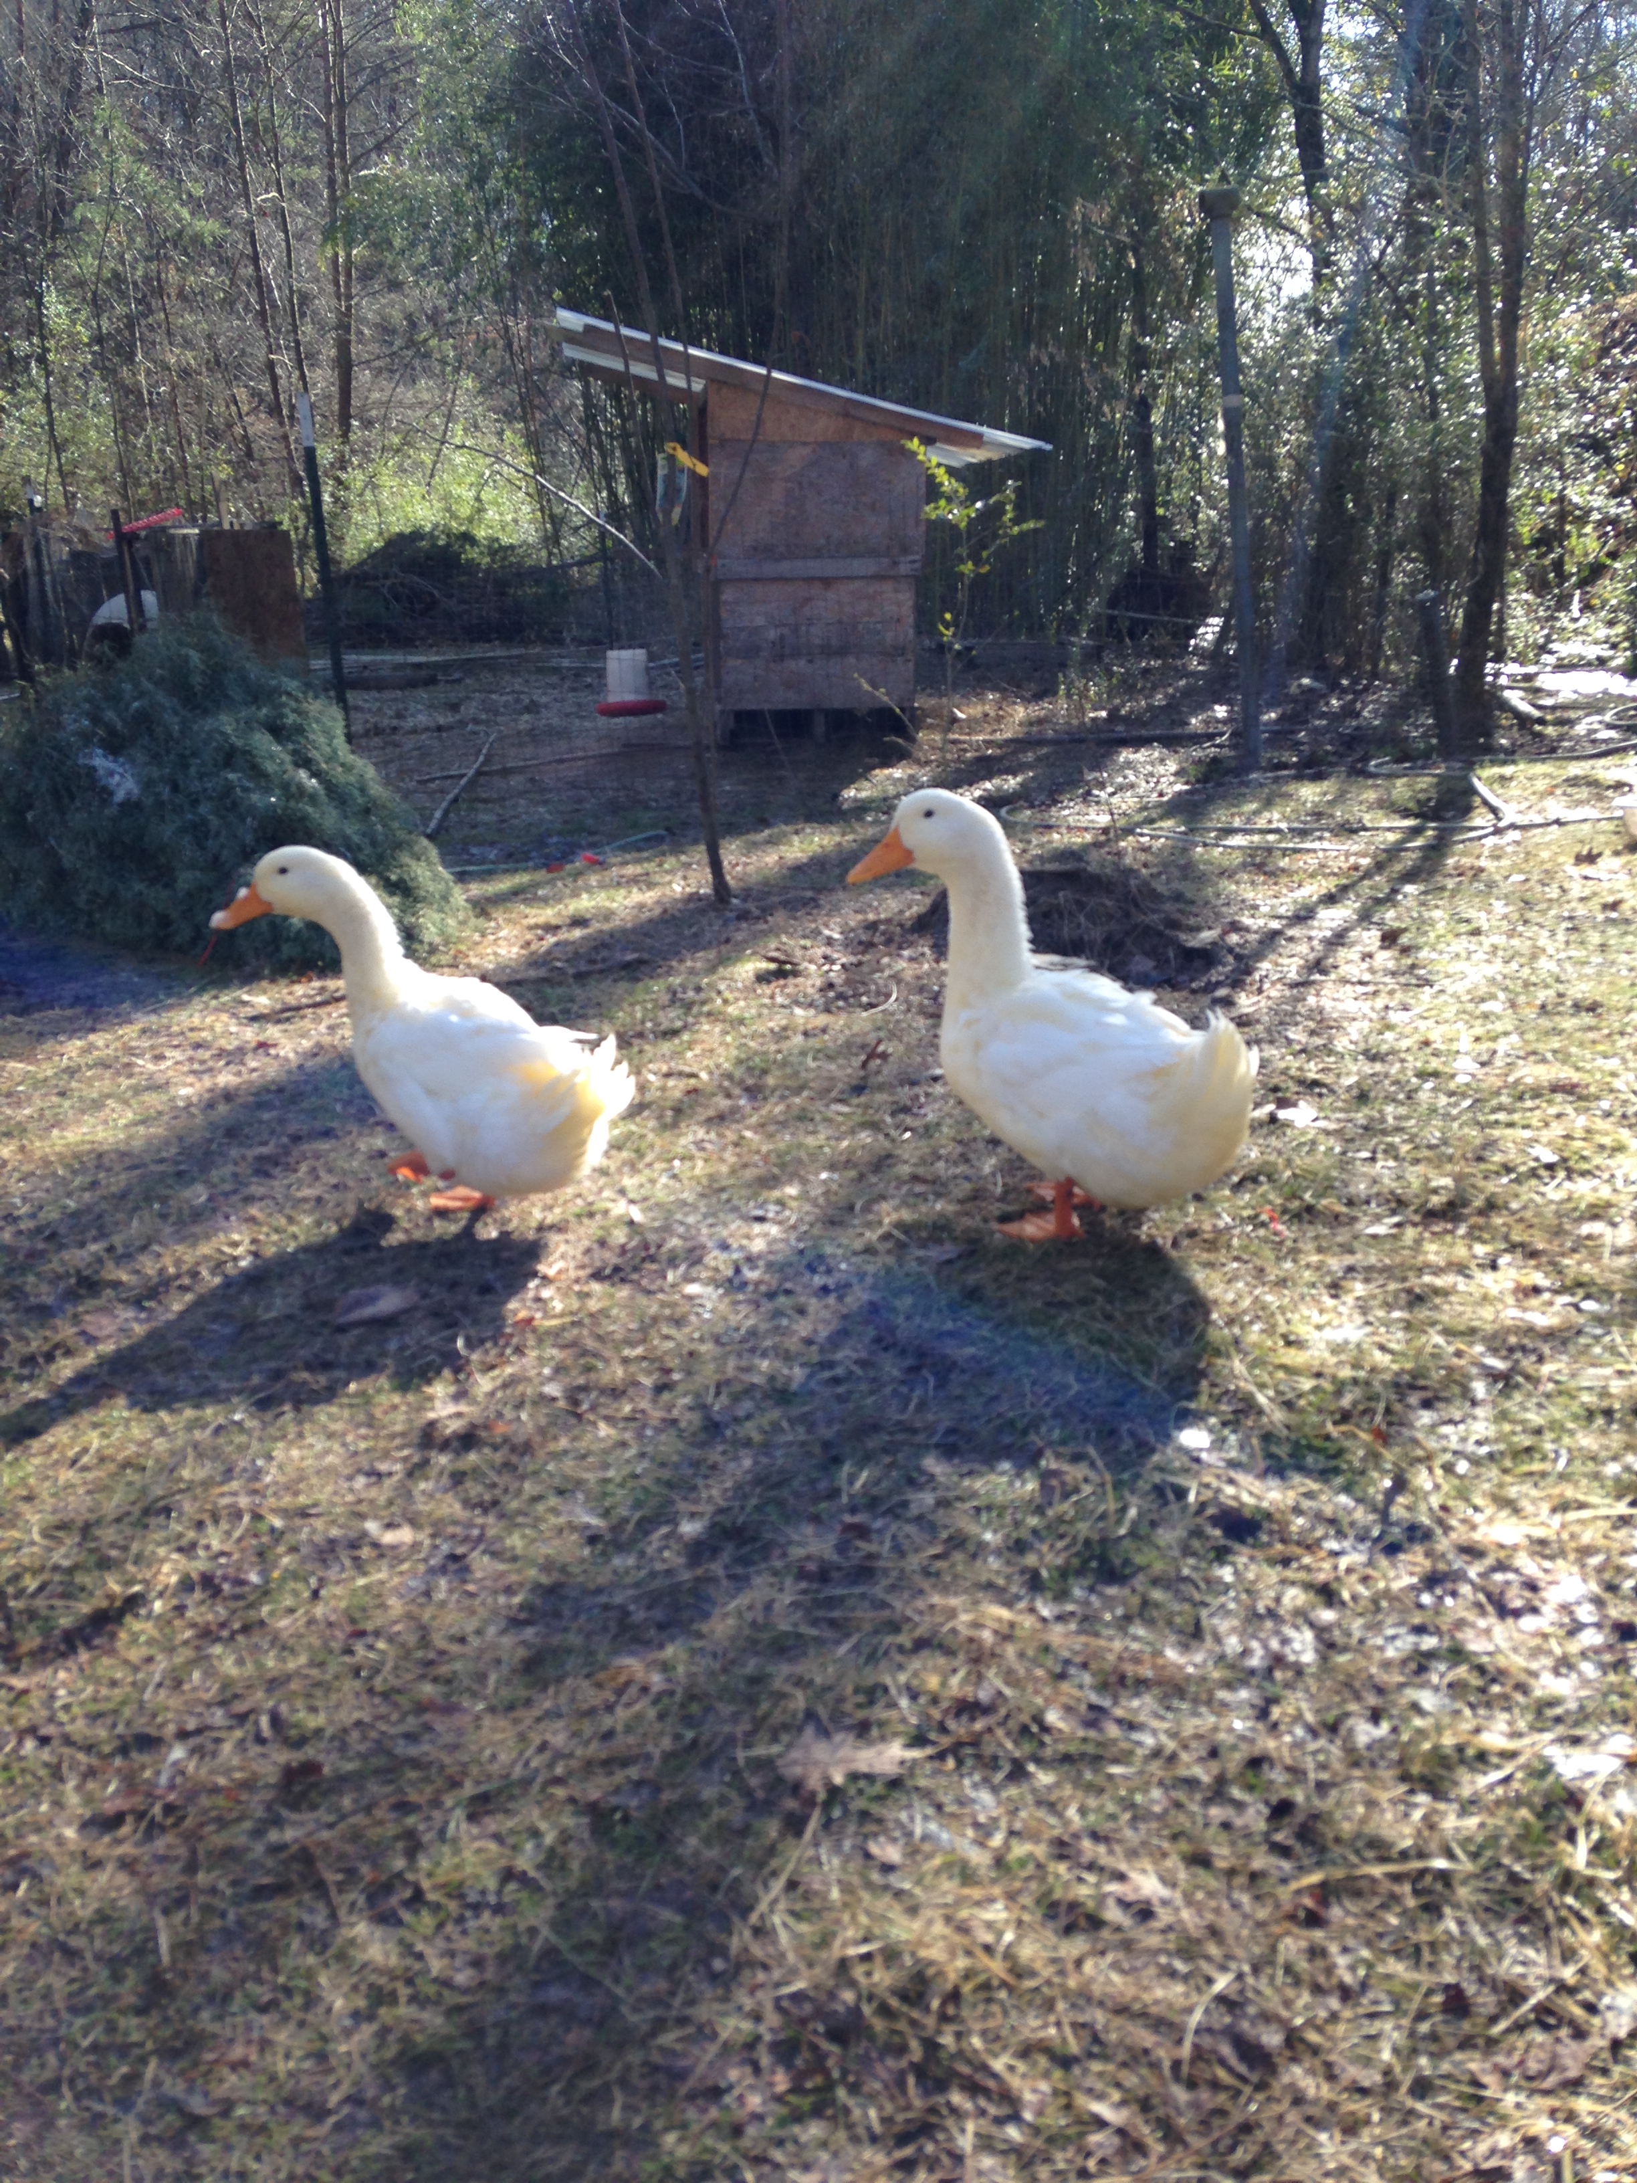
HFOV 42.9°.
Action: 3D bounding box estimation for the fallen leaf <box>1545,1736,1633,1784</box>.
[{"bbox_3d":[0.558,0.485,1.509,0.064,0.012,0.040,0,15,0],"label":"fallen leaf"}]

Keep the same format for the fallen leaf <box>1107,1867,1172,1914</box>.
[{"bbox_3d":[0.210,0.523,1.361,0.042,0.014,0.030,0,15,0],"label":"fallen leaf"}]

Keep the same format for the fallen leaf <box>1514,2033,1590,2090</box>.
[{"bbox_3d":[0.426,0.563,1.208,0.044,0.014,0.029,0,15,0],"label":"fallen leaf"}]

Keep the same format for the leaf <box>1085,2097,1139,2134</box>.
[{"bbox_3d":[0.165,0.575,1.169,0.040,0.010,0.018,11,19,37],"label":"leaf"}]

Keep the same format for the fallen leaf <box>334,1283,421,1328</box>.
[{"bbox_3d":[-0.506,0.245,2.389,0.115,0.025,0.060,-10,18,-34],"label":"fallen leaf"}]

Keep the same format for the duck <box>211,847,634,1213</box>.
[{"bbox_3d":[-0.528,-0.085,2.768,0.604,0.470,0.220,4,15,16],"label":"duck"}]

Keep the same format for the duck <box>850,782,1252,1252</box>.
[{"bbox_3d":[0.299,-0.106,2.681,0.529,0.554,0.220,3,15,12],"label":"duck"}]

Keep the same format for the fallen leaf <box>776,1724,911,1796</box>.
[{"bbox_3d":[0.018,0.483,1.506,0.098,0.016,0.069,0,15,0],"label":"fallen leaf"}]

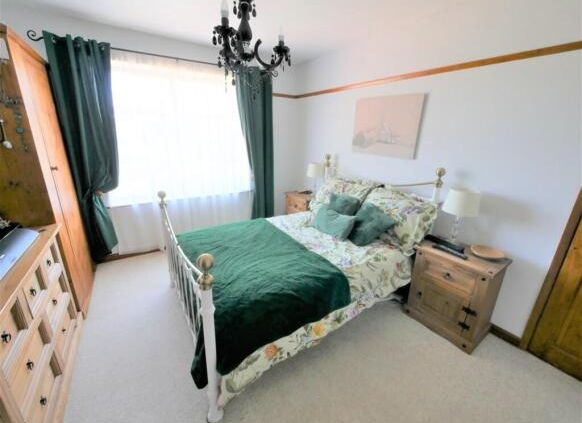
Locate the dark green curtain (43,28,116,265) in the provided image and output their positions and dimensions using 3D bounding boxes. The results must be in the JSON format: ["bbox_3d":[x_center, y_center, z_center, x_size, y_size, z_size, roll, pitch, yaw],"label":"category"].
[{"bbox_3d":[-1.935,-0.501,2.424,0.480,2.190,0.150,-10,21,-33],"label":"dark green curtain"}]

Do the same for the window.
[{"bbox_3d":[-1.293,-0.905,2.853,1.810,1.530,0.100,-10,21,-33],"label":"window"}]

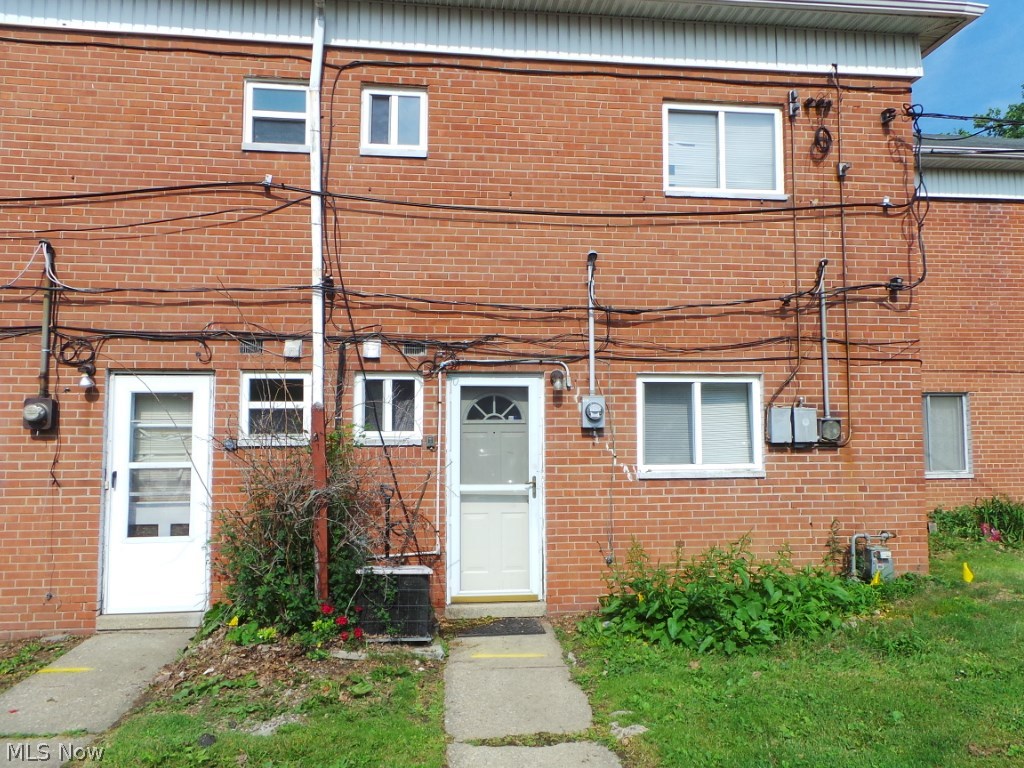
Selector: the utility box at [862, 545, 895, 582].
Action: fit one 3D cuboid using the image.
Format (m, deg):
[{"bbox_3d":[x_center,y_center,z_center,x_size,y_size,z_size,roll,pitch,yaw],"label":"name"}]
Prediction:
[{"bbox_3d":[3.321,1.631,6.149,0.215,0.350,0.180,0,-3,-6],"label":"utility box"}]

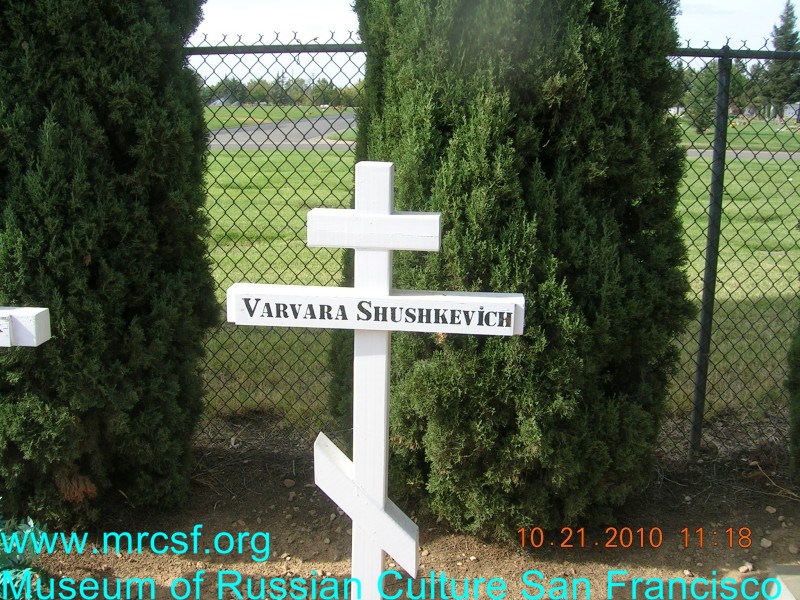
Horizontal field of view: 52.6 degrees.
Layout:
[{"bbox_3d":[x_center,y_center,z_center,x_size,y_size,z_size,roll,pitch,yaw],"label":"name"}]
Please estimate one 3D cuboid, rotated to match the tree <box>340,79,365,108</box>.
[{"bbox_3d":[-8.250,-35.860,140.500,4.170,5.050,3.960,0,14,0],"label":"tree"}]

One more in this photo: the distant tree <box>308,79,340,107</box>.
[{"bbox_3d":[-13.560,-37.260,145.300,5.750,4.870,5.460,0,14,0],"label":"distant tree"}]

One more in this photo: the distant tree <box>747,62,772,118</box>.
[{"bbox_3d":[37.870,-22.040,85.200,2.740,5.710,2.600,0,14,0],"label":"distant tree"}]

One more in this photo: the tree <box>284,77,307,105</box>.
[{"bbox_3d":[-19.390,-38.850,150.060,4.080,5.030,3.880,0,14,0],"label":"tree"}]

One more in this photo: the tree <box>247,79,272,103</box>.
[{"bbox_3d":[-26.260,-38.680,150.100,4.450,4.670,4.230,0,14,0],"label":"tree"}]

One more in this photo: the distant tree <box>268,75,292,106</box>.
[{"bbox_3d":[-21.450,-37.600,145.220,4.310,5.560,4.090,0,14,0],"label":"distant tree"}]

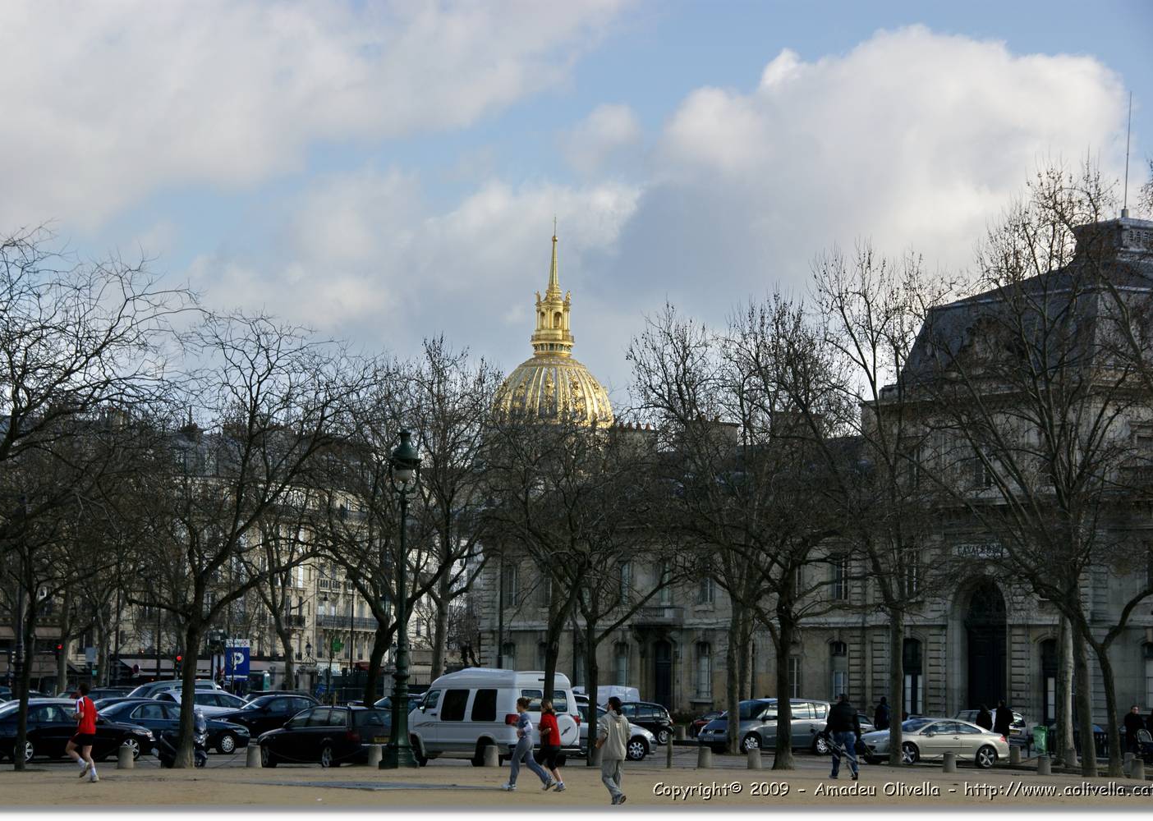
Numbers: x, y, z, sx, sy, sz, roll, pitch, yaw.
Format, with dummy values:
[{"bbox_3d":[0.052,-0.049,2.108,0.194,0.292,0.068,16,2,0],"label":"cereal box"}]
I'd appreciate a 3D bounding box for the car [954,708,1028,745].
[{"bbox_3d":[15.350,12.196,136.935,1.780,1.620,4.400,3,-5,-29],"label":"car"}]

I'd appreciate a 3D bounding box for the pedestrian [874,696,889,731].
[{"bbox_3d":[9.601,9.886,112.929,0.550,1.760,0.450,1,-5,-6],"label":"pedestrian"}]

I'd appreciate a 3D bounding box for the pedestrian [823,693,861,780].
[{"bbox_3d":[5.508,6.763,74.500,0.750,1.790,0.600,2,-5,-11],"label":"pedestrian"}]

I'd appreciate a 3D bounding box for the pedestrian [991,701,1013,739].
[{"bbox_3d":[13.251,9.905,111.929,0.580,1.760,0.500,0,-5,11],"label":"pedestrian"}]

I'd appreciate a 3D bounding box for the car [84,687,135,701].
[{"bbox_3d":[-16.072,10.157,121.939,4.300,1.520,1.770,3,-5,-31],"label":"car"}]

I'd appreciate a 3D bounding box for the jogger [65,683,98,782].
[{"bbox_3d":[-8.537,5.559,62.000,0.650,1.710,0.500,-3,-6,37],"label":"jogger"}]

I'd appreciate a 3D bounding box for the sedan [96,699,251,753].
[{"bbox_3d":[-11.593,8.882,100.359,4.750,1.460,1.790,3,-5,-30],"label":"sedan"}]

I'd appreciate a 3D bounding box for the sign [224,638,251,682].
[{"bbox_3d":[-13.190,9.717,140.000,0.950,1.670,0.200,1,-5,0],"label":"sign"}]

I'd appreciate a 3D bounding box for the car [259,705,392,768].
[{"bbox_3d":[-5.852,7.852,86.358,1.800,1.460,4.700,4,-6,-35],"label":"car"}]

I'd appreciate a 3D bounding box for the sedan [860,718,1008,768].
[{"bbox_3d":[10.628,9.897,107.056,4.810,1.400,1.870,3,-5,-26],"label":"sedan"}]

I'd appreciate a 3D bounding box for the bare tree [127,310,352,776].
[{"bbox_3d":[-7.630,2.970,81.500,5.100,10.150,5.000,1,-5,0],"label":"bare tree"}]

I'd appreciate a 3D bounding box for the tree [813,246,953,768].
[{"bbox_3d":[8.334,2.523,96.560,3.900,13.900,3.900,1,-5,0],"label":"tree"}]

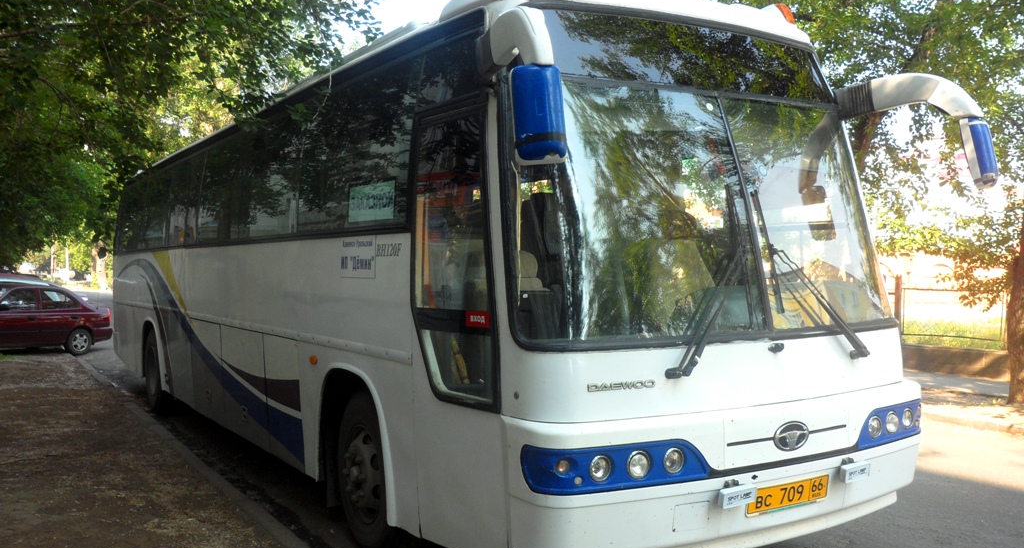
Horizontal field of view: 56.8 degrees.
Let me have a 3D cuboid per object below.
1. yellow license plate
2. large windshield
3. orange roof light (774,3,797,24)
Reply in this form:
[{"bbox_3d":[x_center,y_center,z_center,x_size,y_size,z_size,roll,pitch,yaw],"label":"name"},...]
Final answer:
[{"bbox_3d":[1.293,1.026,4.400,0.525,0.120,0.020,-2,9,-31],"label":"yellow license plate"},{"bbox_3d":[1.029,-0.453,4.778,2.300,1.600,0.360,-2,-13,-31],"label":"large windshield"},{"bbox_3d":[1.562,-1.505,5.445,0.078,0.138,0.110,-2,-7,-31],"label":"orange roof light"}]

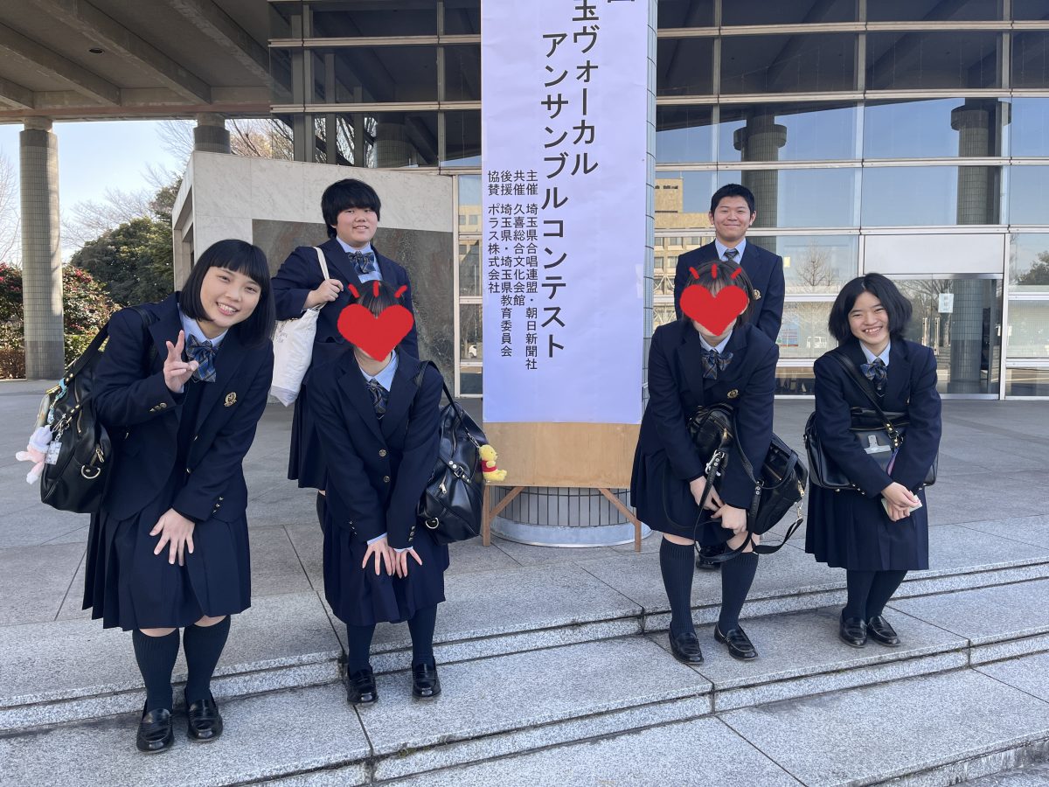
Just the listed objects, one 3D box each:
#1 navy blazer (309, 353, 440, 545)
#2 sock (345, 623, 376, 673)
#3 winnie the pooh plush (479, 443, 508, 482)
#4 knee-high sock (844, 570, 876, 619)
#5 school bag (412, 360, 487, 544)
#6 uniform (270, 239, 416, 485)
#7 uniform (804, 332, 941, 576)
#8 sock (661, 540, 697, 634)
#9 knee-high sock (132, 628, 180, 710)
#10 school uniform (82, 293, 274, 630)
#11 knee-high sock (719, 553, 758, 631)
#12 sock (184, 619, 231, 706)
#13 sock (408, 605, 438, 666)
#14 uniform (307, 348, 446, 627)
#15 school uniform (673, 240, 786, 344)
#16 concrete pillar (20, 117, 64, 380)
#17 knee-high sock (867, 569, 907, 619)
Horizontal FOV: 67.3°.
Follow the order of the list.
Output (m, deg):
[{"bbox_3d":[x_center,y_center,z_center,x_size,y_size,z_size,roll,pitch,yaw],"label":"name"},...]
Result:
[{"bbox_3d":[-0.460,0.151,2.444,0.420,0.565,0.460,-1,4,-12],"label":"navy blazer"},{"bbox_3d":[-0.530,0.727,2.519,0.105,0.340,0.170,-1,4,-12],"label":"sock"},{"bbox_3d":[-0.104,0.225,2.569,0.095,0.125,0.075,1,4,10],"label":"winnie the pooh plush"},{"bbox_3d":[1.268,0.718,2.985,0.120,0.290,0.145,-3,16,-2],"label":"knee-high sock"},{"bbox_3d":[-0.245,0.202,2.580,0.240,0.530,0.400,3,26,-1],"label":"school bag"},{"bbox_3d":[-0.671,-0.114,2.970,0.550,0.970,0.360,-1,4,-14],"label":"uniform"},{"bbox_3d":[1.286,0.217,2.939,0.450,0.832,0.440,1,4,13],"label":"uniform"},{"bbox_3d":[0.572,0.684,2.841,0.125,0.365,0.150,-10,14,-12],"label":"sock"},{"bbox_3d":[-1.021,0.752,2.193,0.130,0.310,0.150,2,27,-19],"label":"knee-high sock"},{"bbox_3d":[-0.966,0.185,2.240,0.500,0.900,0.450,-2,8,-18],"label":"school uniform"},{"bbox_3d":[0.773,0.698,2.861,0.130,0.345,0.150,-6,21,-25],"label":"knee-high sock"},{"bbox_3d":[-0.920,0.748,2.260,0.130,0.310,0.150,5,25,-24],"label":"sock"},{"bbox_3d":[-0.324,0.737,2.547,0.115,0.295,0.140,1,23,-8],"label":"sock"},{"bbox_3d":[-0.466,0.272,2.491,0.430,0.824,0.520,-1,4,-12],"label":"uniform"},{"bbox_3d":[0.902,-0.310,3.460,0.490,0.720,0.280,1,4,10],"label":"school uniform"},{"bbox_3d":[-13.060,-3.837,21.305,1.050,6.919,1.050,0,4,0],"label":"concrete pillar"},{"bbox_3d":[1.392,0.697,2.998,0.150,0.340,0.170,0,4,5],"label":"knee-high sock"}]

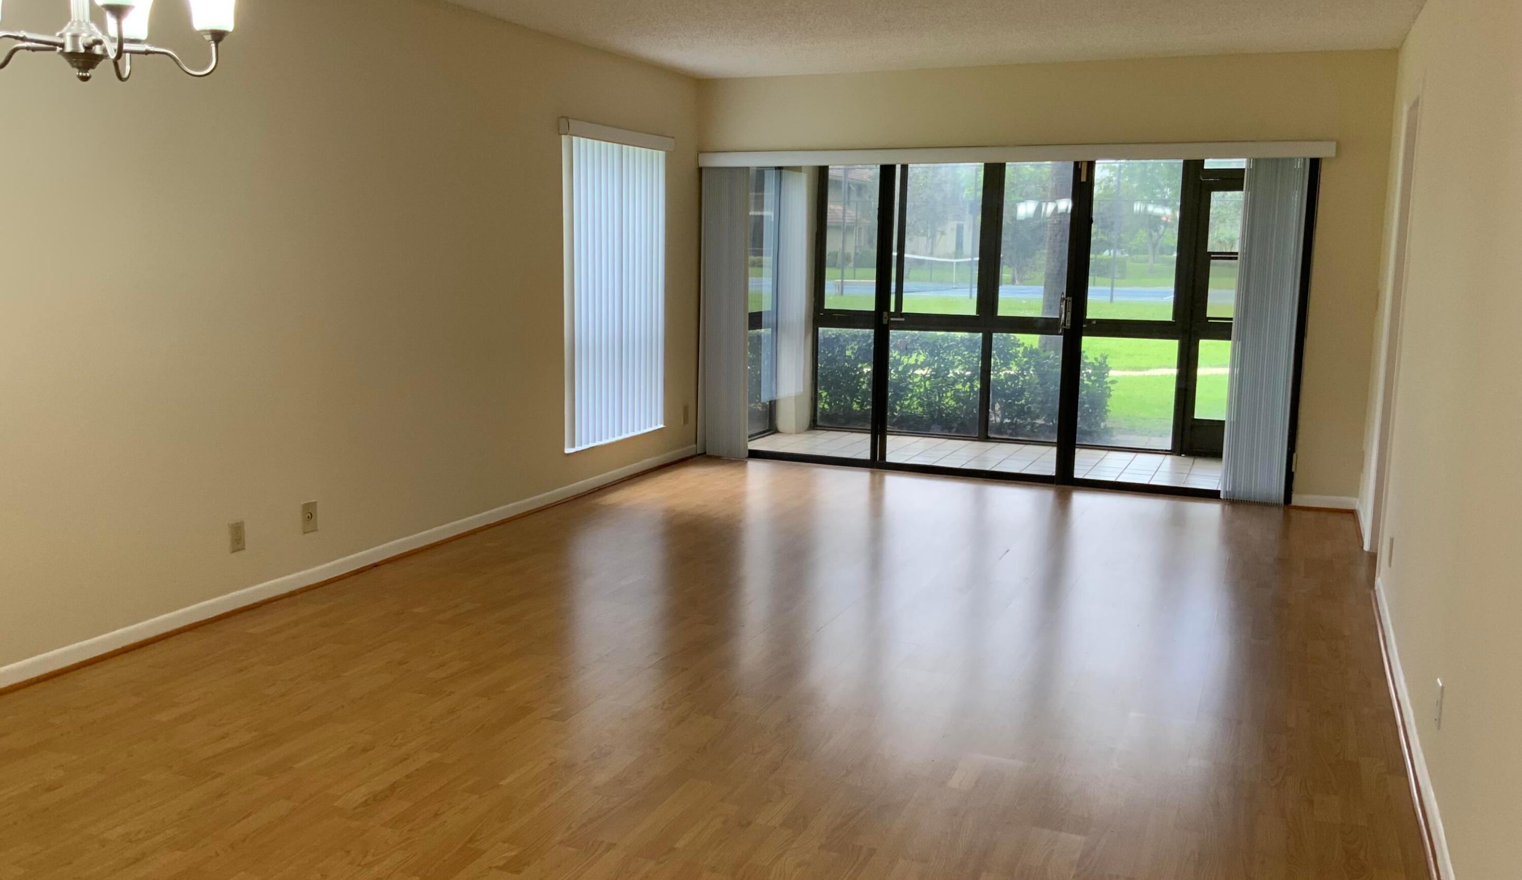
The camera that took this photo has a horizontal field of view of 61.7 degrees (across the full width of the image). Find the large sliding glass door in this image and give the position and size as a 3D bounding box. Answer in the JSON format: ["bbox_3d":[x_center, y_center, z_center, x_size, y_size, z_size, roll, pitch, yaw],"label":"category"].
[{"bbox_3d":[1.335,-0.726,7.695,3.350,1.950,0.120,5,10,22],"label":"large sliding glass door"}]

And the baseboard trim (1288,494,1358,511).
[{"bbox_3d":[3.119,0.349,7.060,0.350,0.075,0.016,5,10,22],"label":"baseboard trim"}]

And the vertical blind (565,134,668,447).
[{"bbox_3d":[-0.814,-0.844,7.403,0.080,1.700,1.200,5,10,22],"label":"vertical blind"}]

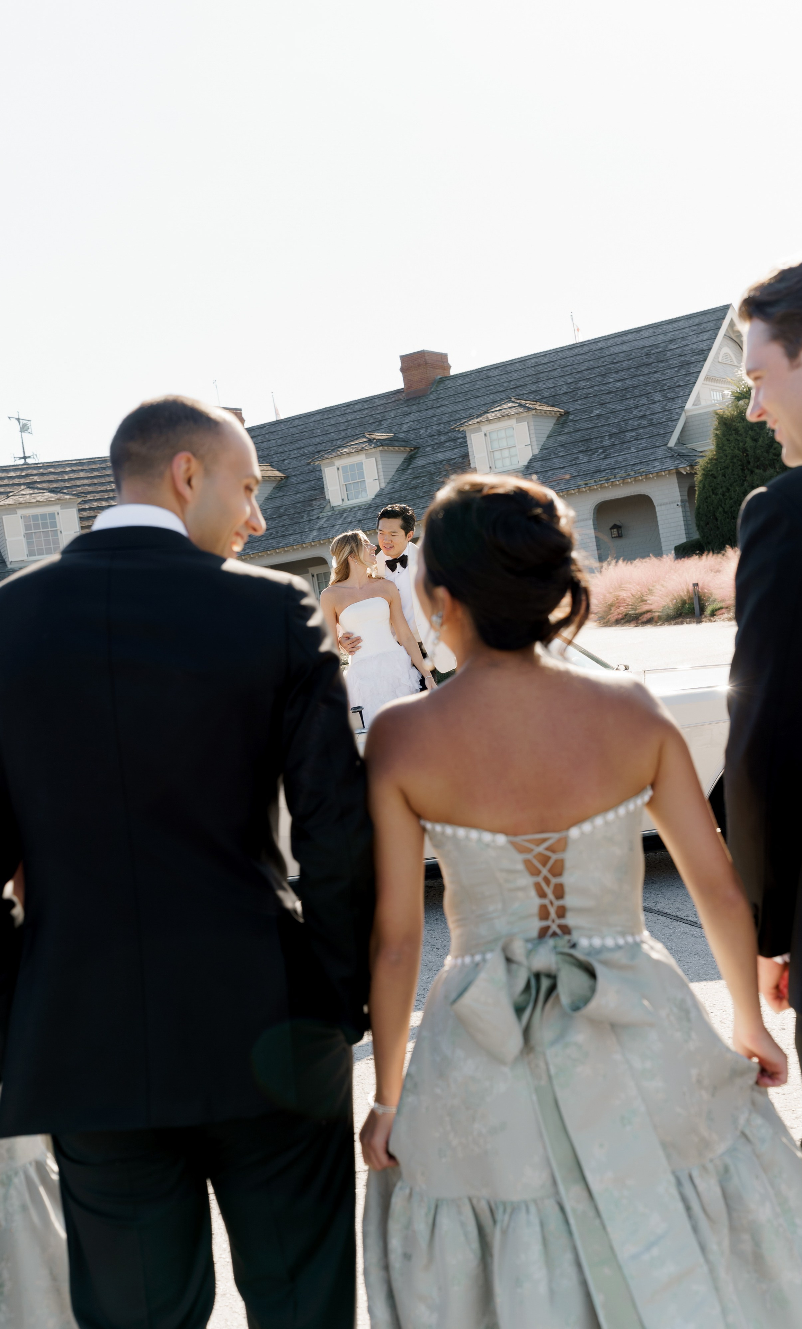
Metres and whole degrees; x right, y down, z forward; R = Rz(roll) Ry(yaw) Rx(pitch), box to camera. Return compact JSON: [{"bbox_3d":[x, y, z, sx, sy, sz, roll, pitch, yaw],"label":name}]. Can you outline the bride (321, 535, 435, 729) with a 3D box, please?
[{"bbox_3d":[-0.077,0.166,6.984,0.570,1.640,0.480,-9,2,-6],"label":"bride"}]

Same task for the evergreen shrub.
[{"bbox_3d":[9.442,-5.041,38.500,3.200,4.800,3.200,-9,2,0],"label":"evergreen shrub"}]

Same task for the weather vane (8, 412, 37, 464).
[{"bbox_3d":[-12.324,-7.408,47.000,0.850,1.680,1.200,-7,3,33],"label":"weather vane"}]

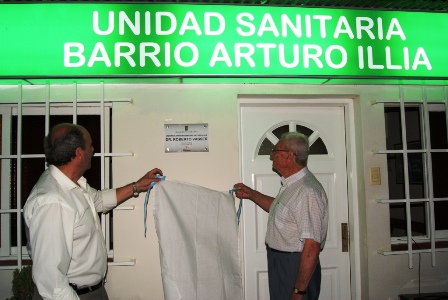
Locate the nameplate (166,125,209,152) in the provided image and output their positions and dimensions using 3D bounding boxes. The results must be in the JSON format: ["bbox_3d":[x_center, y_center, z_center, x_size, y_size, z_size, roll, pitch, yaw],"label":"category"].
[{"bbox_3d":[-0.260,-0.086,2.870,0.307,0.200,0.018,-1,-4,-6],"label":"nameplate"}]

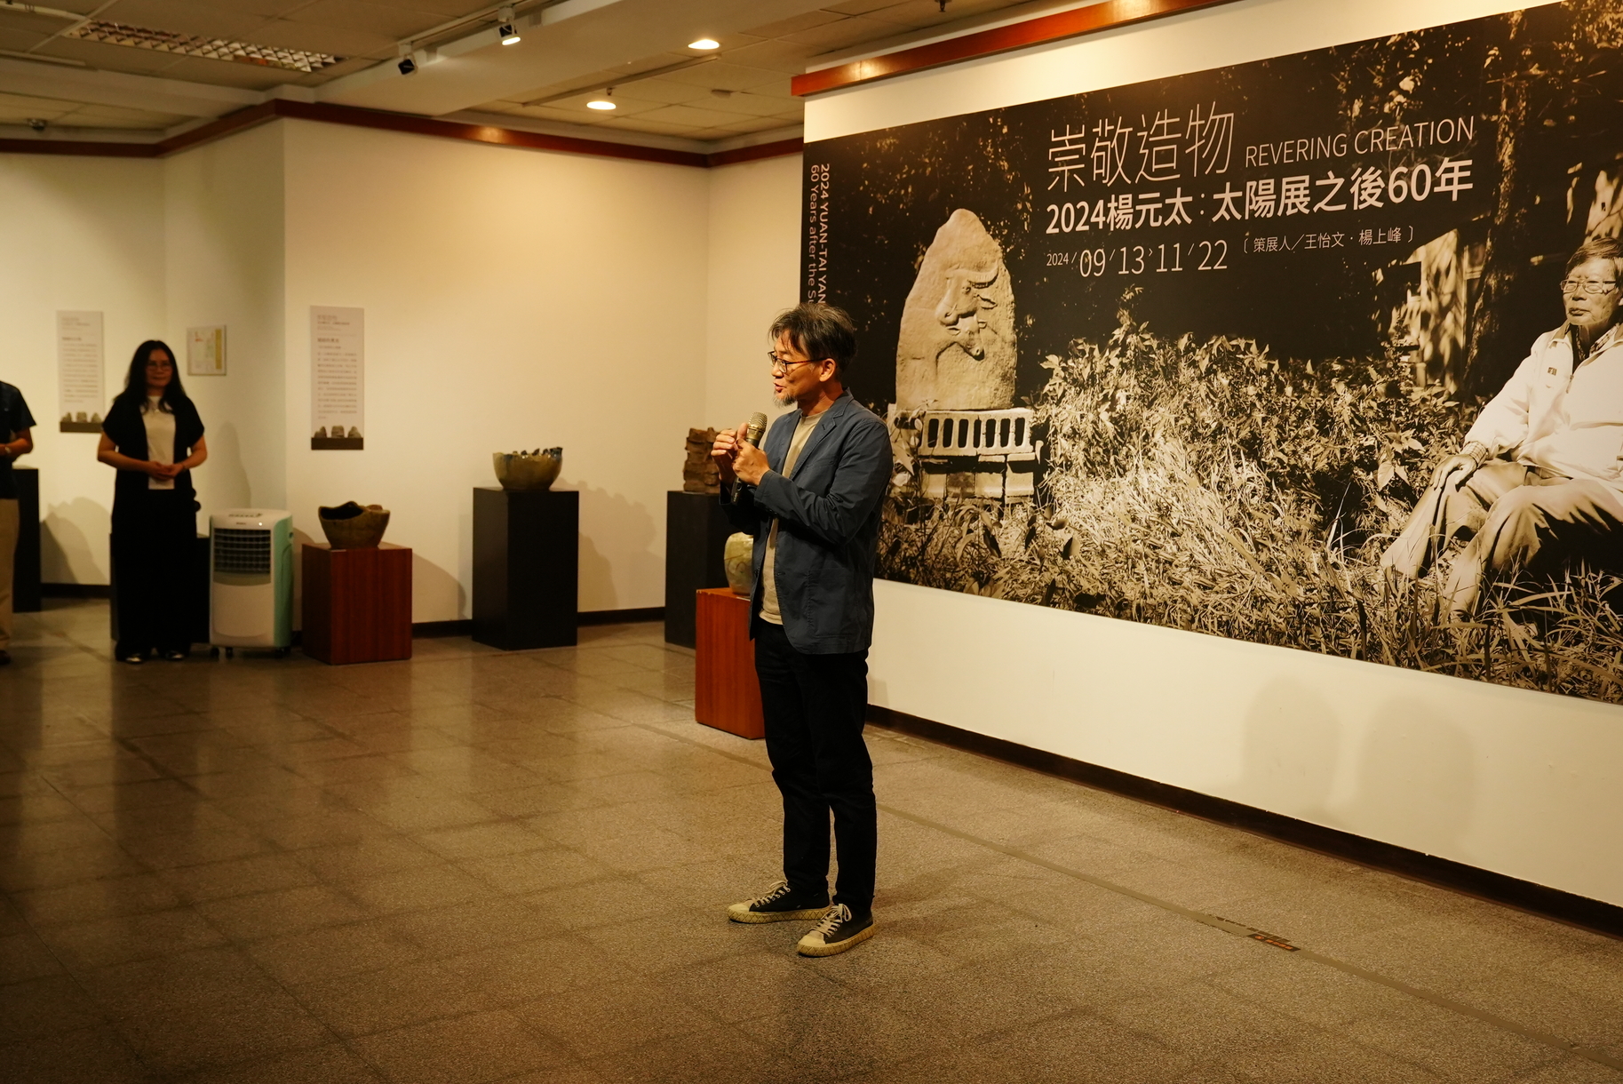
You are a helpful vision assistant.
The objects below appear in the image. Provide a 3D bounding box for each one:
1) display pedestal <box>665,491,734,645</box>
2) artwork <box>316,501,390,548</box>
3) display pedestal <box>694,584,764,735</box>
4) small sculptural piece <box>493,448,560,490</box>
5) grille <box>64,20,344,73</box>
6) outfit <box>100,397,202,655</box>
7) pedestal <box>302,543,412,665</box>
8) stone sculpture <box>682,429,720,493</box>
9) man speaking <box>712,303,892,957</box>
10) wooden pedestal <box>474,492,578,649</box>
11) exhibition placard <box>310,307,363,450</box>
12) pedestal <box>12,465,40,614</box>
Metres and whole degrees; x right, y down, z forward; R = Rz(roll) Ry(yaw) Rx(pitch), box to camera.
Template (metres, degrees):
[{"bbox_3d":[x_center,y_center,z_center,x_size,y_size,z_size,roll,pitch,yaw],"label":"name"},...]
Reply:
[{"bbox_3d":[-0.541,0.160,9.753,0.446,0.889,0.441,-2,6,-36],"label":"display pedestal"},{"bbox_3d":[-2.493,-0.090,9.113,0.385,0.240,0.330,0,5,-15],"label":"artwork"},{"bbox_3d":[-0.201,0.531,7.491,0.450,0.600,0.450,-2,6,-36],"label":"display pedestal"},{"bbox_3d":[-1.627,-0.418,9.587,0.385,0.235,0.370,0,5,-10],"label":"small sculptural piece"},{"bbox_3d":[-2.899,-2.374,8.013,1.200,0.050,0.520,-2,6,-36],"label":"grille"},{"bbox_3d":[-3.551,-0.096,8.999,0.540,1.390,0.280,-1,6,-23],"label":"outfit"},{"bbox_3d":[-2.465,0.322,9.064,0.443,0.602,0.449,-2,6,-36],"label":"pedestal"},{"bbox_3d":[-0.579,-0.466,9.676,0.220,0.370,0.245,-2,6,-36],"label":"stone sculpture"},{"bbox_3d":[-0.020,0.226,4.588,0.450,1.735,0.480,-1,6,-28],"label":"man speaking"},{"bbox_3d":[-1.649,0.143,9.638,0.440,0.892,0.446,-3,6,-36],"label":"wooden pedestal"},{"bbox_3d":[-2.686,-0.924,9.469,0.305,0.805,0.015,-2,6,-36],"label":"exhibition placard"},{"bbox_3d":[-5.217,-0.015,10.654,0.450,0.900,0.450,-2,6,-36],"label":"pedestal"}]

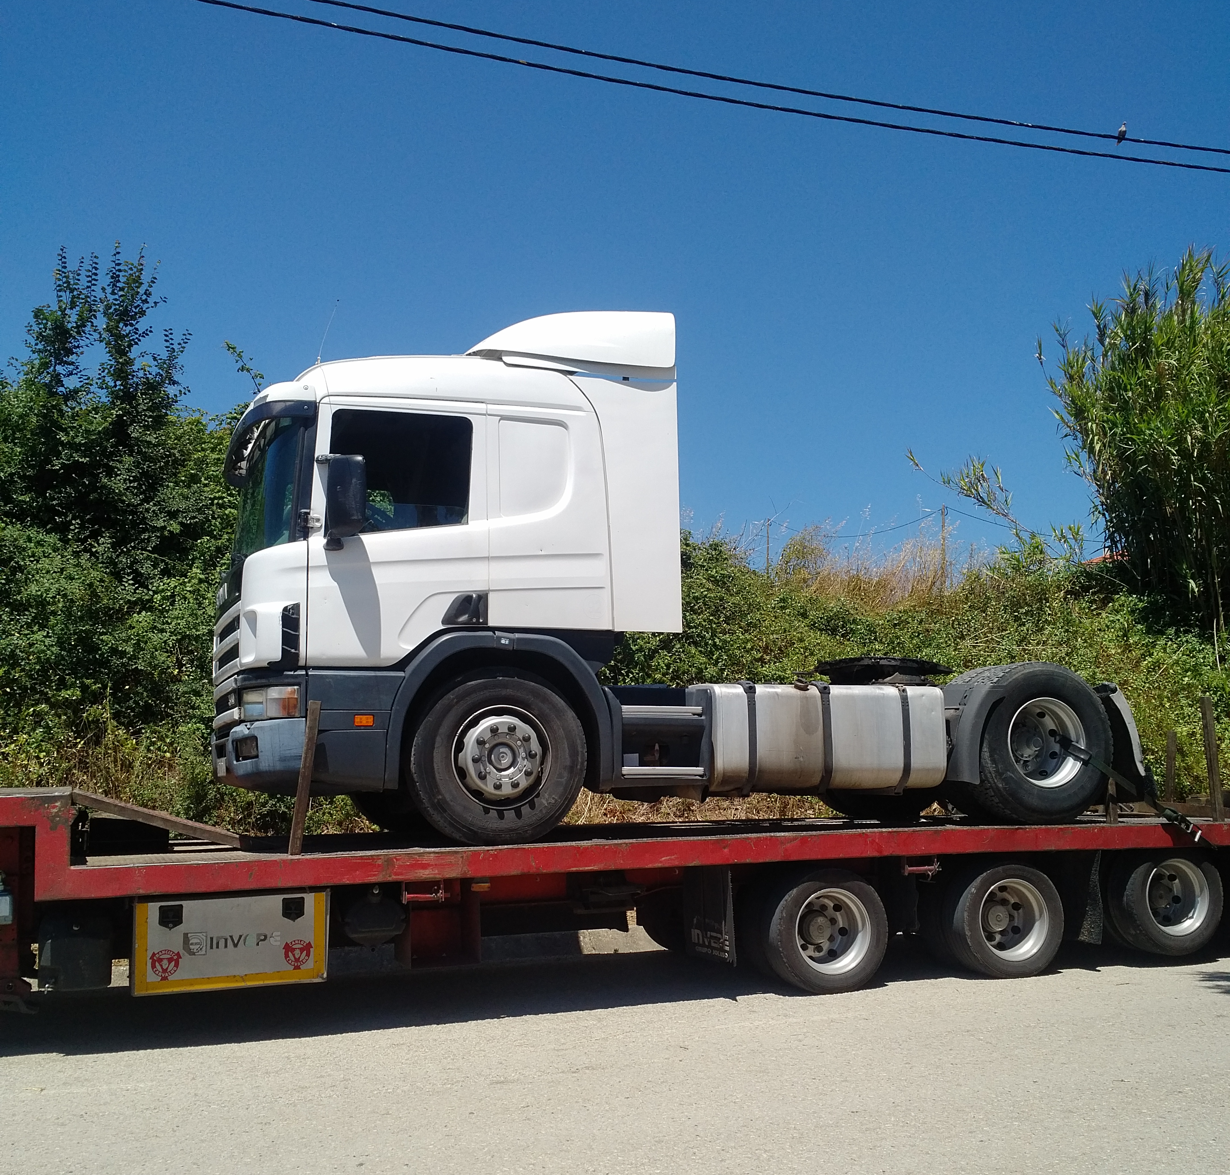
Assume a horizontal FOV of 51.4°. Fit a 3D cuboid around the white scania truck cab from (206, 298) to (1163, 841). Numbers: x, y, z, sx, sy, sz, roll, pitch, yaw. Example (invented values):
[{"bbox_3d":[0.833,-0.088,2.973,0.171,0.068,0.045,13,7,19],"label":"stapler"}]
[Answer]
[{"bbox_3d":[0.351,-0.025,9.095,6.090,3.360,2.550,1,-7,-18],"label":"white scania truck cab"}]

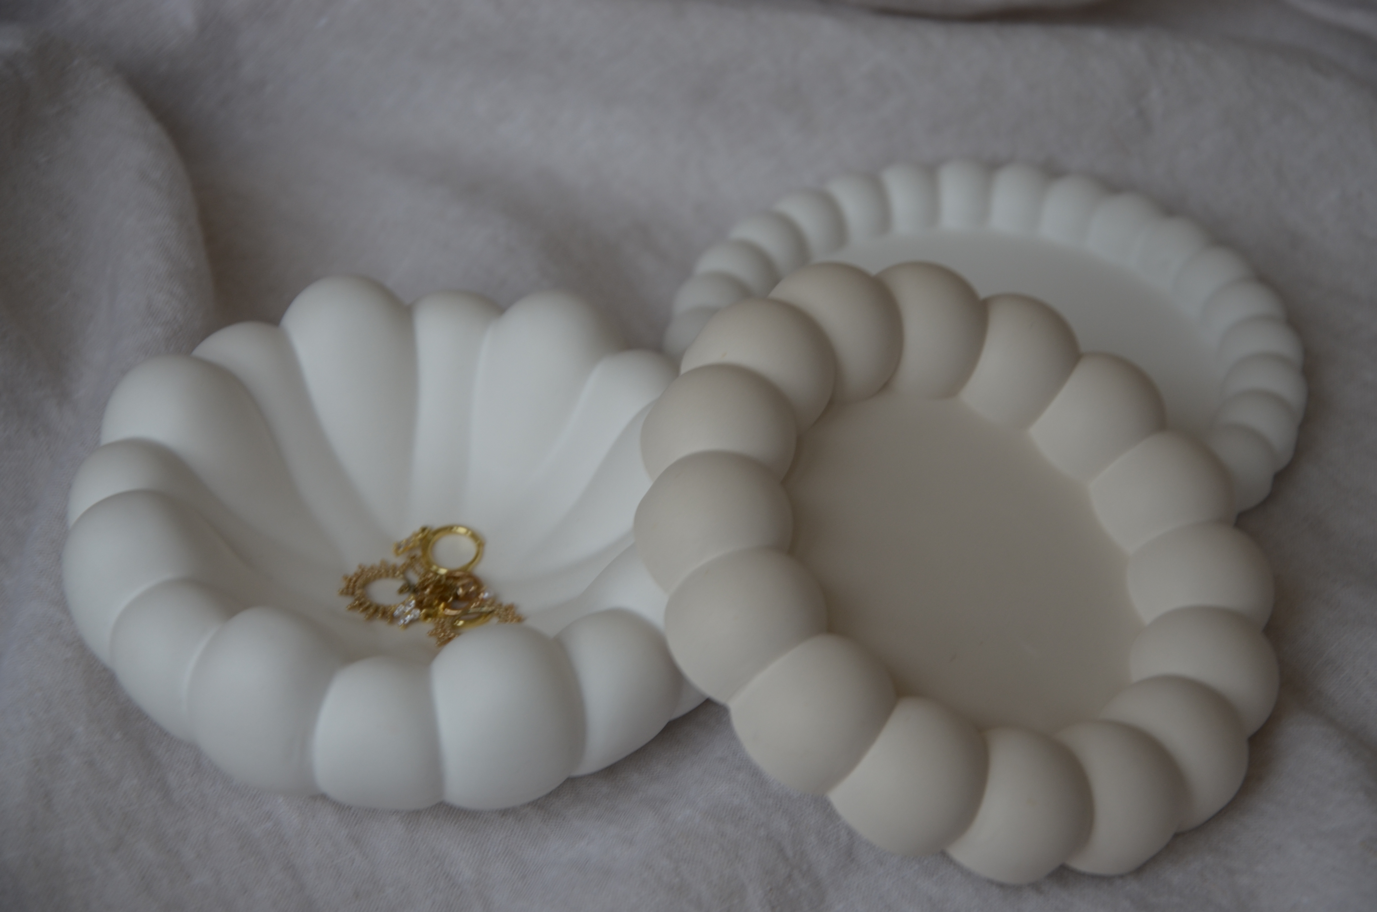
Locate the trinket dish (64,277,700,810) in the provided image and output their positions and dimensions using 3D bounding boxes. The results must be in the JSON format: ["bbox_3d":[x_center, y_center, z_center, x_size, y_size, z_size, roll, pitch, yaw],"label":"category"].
[{"bbox_3d":[-0.048,0.015,0.720,0.130,0.037,0.130,2,38,0],"label":"trinket dish"}]

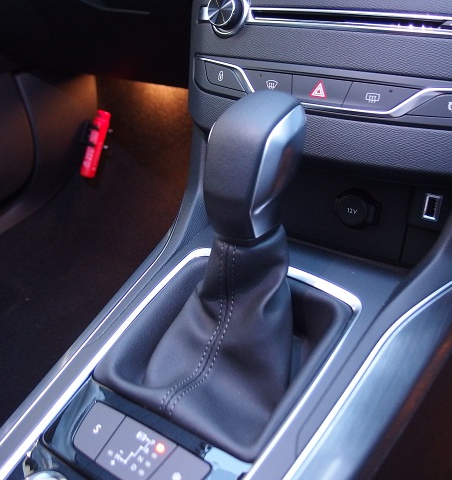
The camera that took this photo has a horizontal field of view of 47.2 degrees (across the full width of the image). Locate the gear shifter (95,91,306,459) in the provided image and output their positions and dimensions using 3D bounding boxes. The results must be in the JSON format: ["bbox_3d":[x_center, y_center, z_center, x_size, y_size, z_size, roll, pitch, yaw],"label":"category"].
[{"bbox_3d":[-0.002,0.003,0.355,0.138,0.184,0.159,17,44,28],"label":"gear shifter"}]

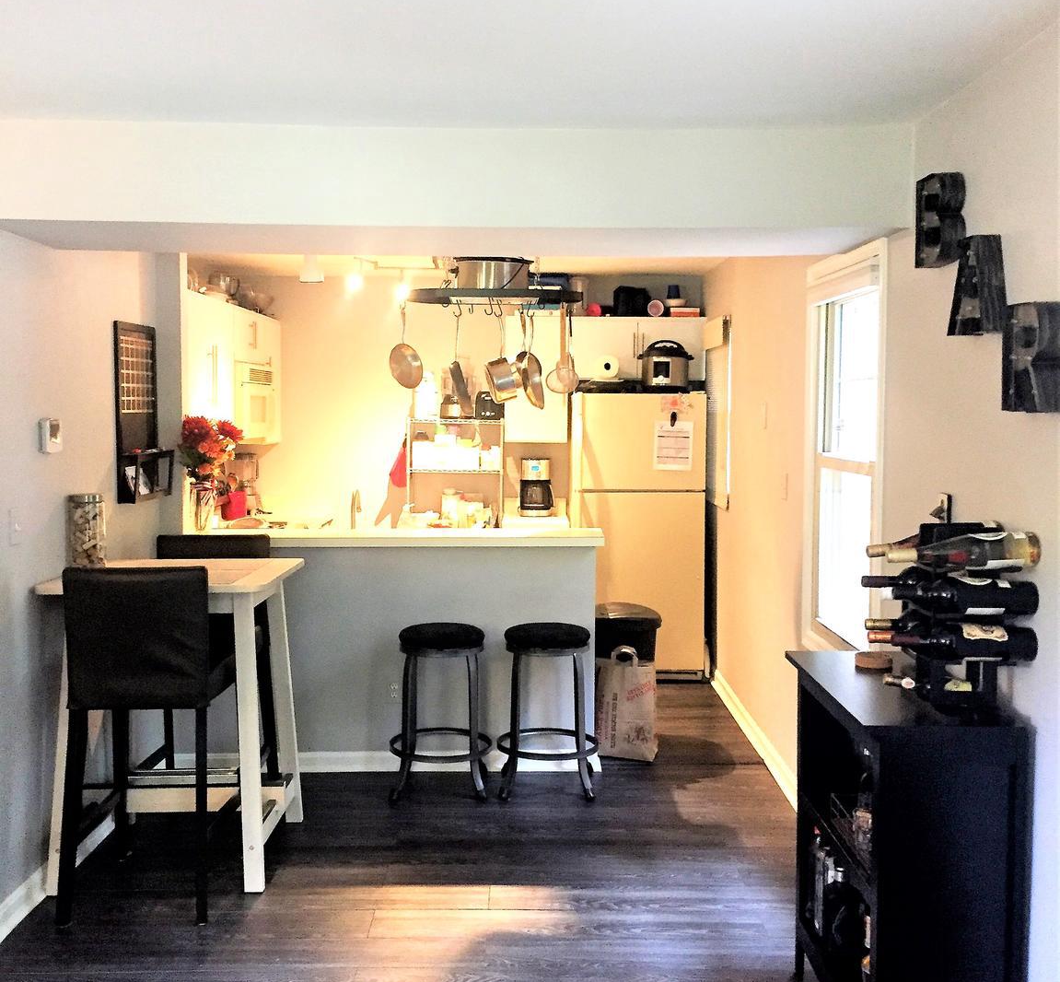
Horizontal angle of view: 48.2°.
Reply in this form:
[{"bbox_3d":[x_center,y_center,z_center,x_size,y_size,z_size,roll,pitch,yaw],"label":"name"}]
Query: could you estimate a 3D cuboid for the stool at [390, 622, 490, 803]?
[{"bbox_3d":[-0.365,0.910,4.905,0.400,0.650,0.400,0,4,0],"label":"stool"}]

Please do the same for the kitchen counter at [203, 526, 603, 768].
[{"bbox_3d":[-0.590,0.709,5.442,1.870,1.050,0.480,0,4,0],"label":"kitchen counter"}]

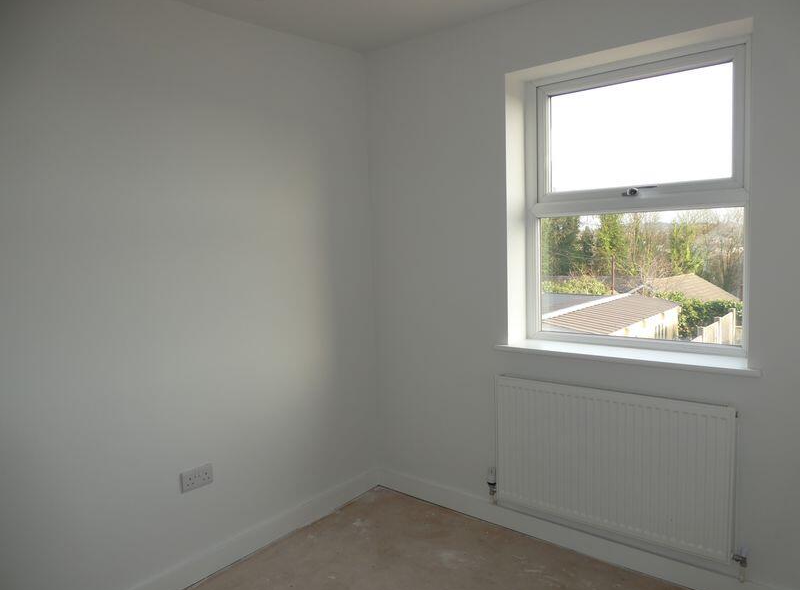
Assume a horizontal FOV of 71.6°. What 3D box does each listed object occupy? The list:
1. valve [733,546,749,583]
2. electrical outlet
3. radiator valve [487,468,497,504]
[{"bbox_3d":[1.296,1.026,2.114,0.062,0.138,0.042,3,7,39],"label":"valve"},{"bbox_3d":[-0.877,0.798,2.410,0.013,0.087,0.146,3,7,39],"label":"electrical outlet"},{"bbox_3d":[0.468,0.953,2.773,0.060,0.186,0.046,3,7,39],"label":"radiator valve"}]

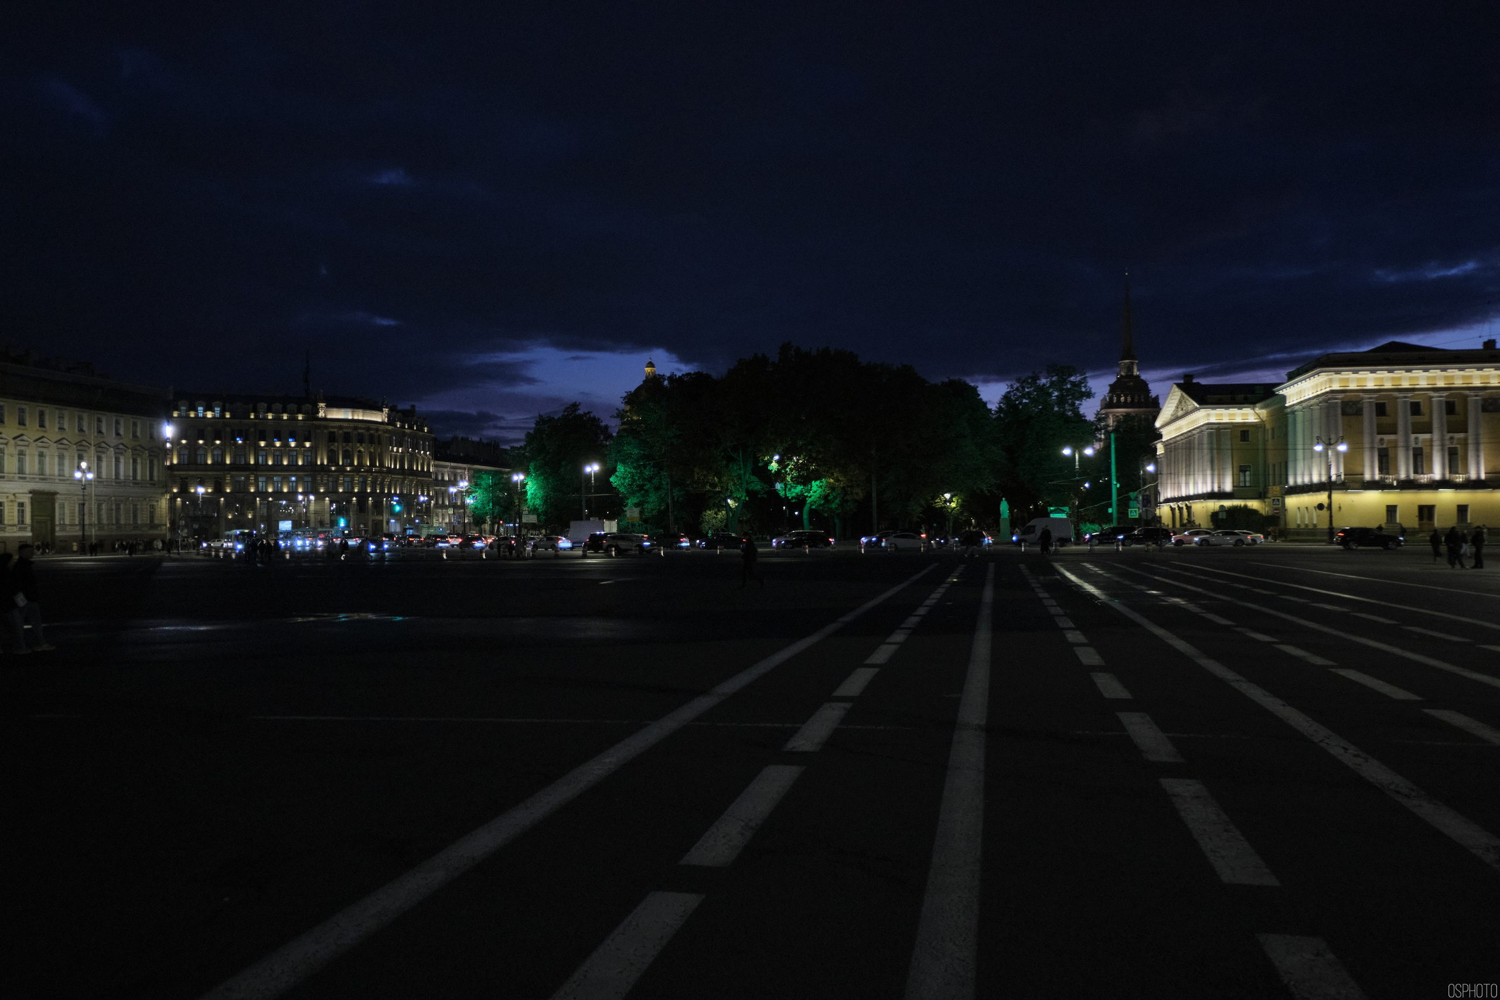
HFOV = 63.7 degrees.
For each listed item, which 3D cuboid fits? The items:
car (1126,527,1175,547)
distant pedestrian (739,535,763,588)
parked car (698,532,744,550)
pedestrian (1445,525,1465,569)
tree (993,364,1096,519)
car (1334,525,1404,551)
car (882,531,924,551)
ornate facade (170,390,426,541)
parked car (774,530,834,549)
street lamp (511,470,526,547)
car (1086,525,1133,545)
[{"bbox_3d":[35.993,3.364,109.523,4.700,1.720,1.880,-1,-2,8],"label":"car"},{"bbox_3d":[0.007,1.956,38.624,0.750,1.760,0.550,-1,-2,6],"label":"distant pedestrian"},{"bbox_3d":[-2.540,3.811,111.020,4.650,1.480,1.820,-1,-2,-7],"label":"parked car"},{"bbox_3d":[27.292,1.798,46.823,0.650,1.730,0.550,-1,-2,6],"label":"pedestrian"},{"bbox_3d":[37.735,-6.031,154.699,12.000,22.500,12.000,-1,-2,0],"label":"tree"},{"bbox_3d":[45.098,2.846,88.022,4.700,1.660,1.900,-1,-2,10],"label":"car"},{"bbox_3d":[13.780,3.688,106.520,4.600,1.460,1.820,-1,-2,7],"label":"car"},{"bbox_3d":[-87.300,-5.102,237.500,46.000,28.800,25.000,0,-2,-14],"label":"ornate facade"},{"bbox_3d":[4.674,3.423,105.021,4.700,1.580,1.850,-1,-2,-10],"label":"parked car"},{"bbox_3d":[-32.687,1.469,170.861,0.600,10.400,2.500,0,-2,-31],"label":"street lamp"},{"bbox_3d":[34.642,3.496,116.024,4.800,1.800,1.900,-1,-2,8],"label":"car"}]

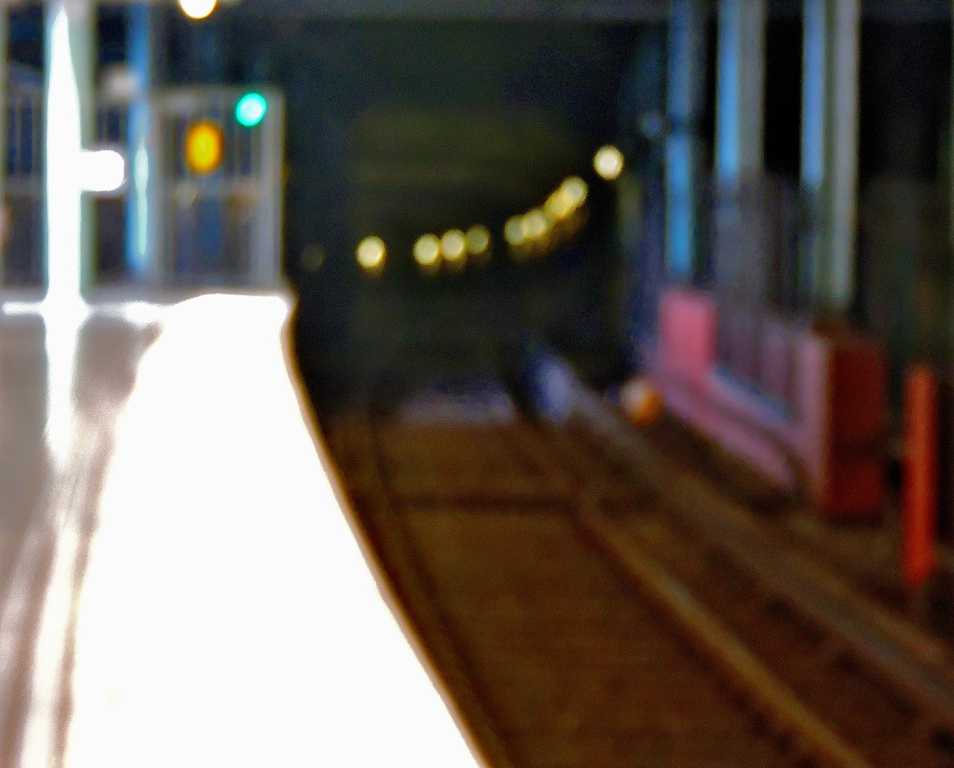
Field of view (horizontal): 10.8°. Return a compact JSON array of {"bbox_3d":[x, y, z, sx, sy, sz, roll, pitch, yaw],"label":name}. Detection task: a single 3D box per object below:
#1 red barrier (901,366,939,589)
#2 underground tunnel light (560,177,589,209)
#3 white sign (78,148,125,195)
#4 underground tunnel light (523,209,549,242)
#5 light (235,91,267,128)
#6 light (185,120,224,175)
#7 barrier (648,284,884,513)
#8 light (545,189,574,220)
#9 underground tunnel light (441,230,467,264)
[{"bbox_3d":[2.946,0.622,33.368,0.230,1.460,0.230,0,2,0],"label":"red barrier"},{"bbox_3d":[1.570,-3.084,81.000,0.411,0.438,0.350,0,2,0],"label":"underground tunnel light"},{"bbox_3d":[-3.659,-2.071,49.000,0.440,0.420,0.060,0,3,-3],"label":"white sign"},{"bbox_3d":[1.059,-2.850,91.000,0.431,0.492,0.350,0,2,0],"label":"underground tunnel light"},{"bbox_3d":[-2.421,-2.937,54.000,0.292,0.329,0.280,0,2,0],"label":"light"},{"bbox_3d":[-2.926,-2.540,54.000,0.347,0.493,0.300,0,2,0],"label":"light"},{"bbox_3d":[2.715,-0.067,49.469,0.500,1.440,19.000,0,2,-2],"label":"barrier"},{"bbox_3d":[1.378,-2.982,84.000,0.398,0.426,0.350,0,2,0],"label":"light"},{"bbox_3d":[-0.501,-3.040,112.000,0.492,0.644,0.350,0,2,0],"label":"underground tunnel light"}]

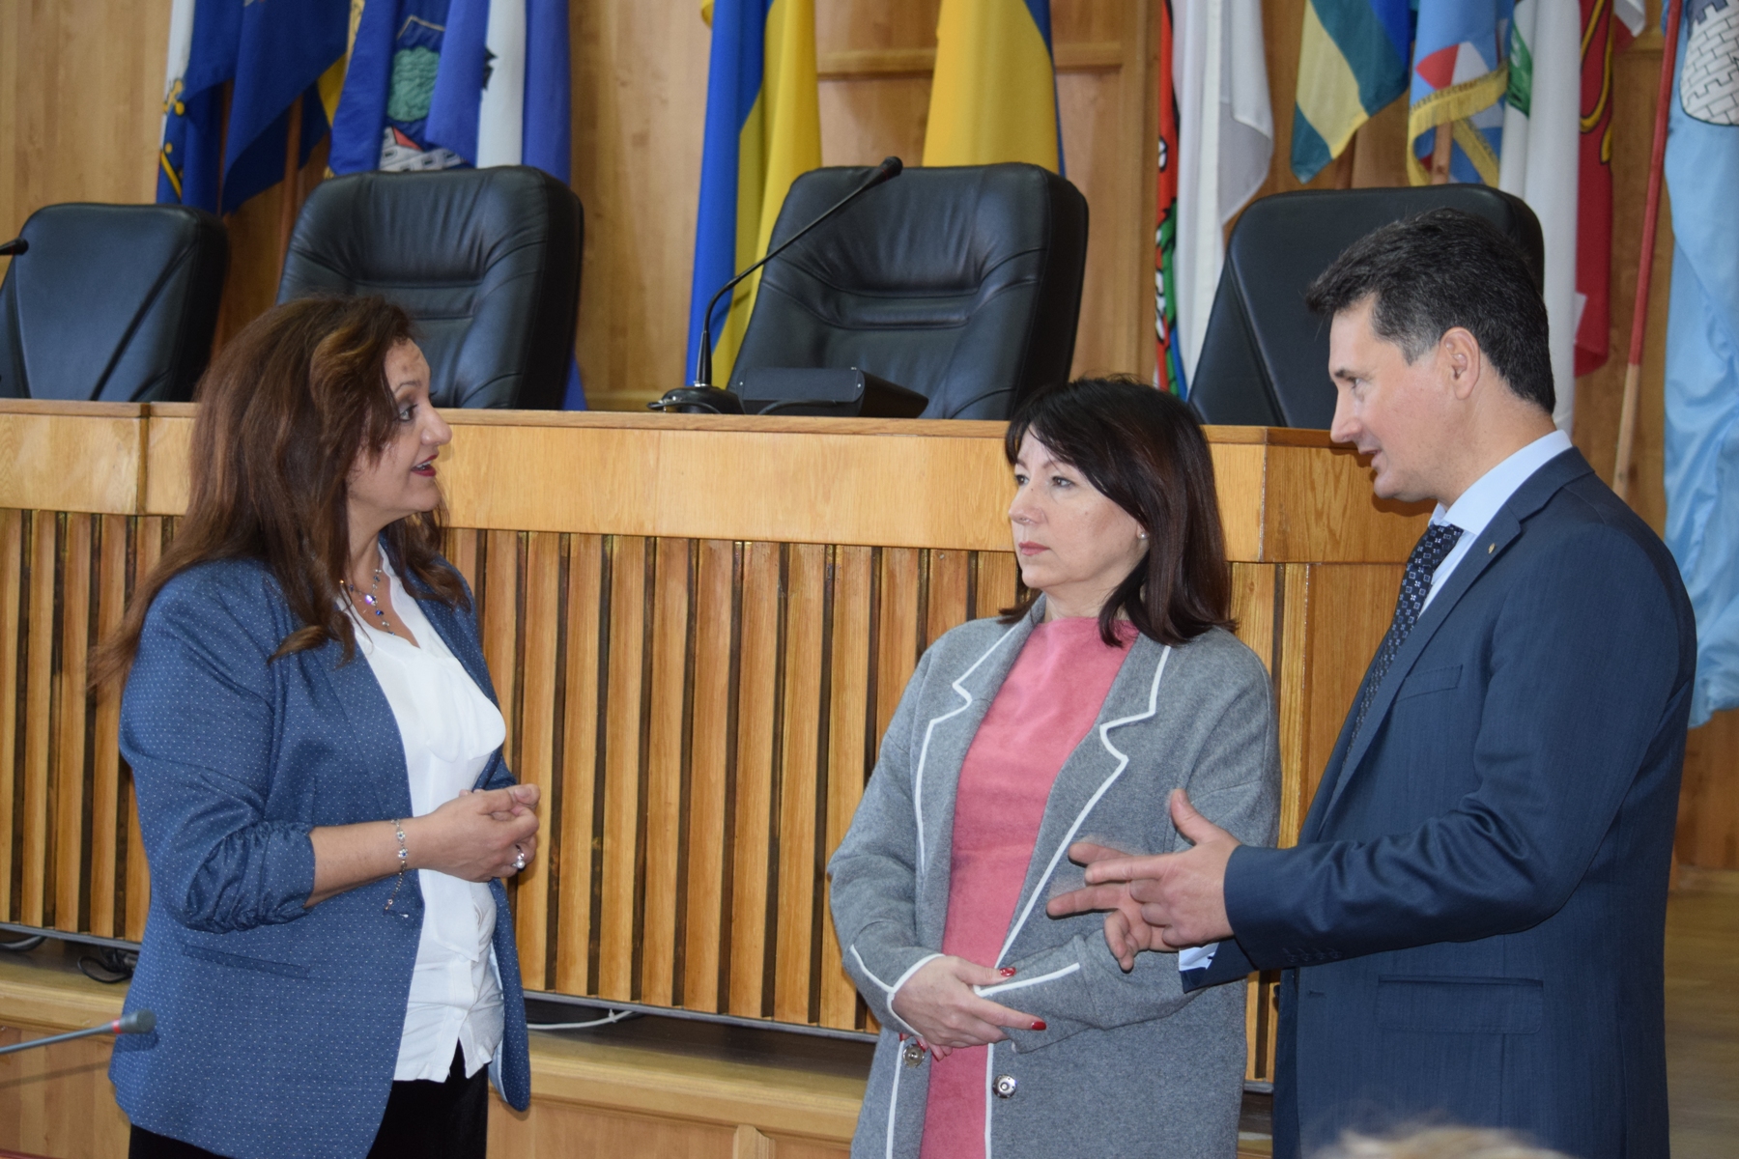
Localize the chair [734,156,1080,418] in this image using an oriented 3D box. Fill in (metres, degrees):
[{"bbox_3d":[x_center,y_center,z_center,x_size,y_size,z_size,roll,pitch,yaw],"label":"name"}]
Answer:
[{"bbox_3d":[-0.061,-0.044,6.053,0.640,1.223,0.700,3,1,35],"label":"chair"}]

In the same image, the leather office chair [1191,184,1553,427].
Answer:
[{"bbox_3d":[0.590,0.012,5.588,0.640,1.177,0.700,3,1,36],"label":"leather office chair"}]

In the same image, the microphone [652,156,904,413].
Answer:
[{"bbox_3d":[-0.096,-0.385,5.184,0.360,0.340,0.120,1,1,-35],"label":"microphone"}]

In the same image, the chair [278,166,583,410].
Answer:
[{"bbox_3d":[-0.848,-0.067,6.213,0.640,1.205,0.700,3,1,32],"label":"chair"}]

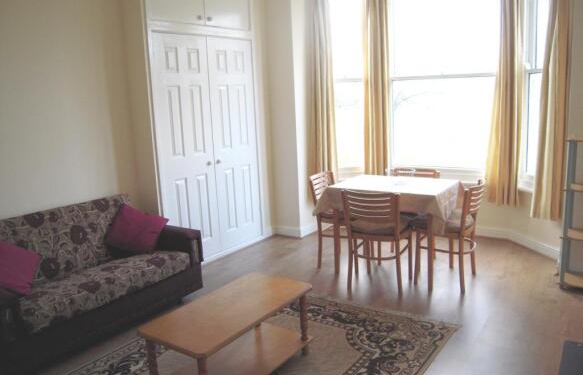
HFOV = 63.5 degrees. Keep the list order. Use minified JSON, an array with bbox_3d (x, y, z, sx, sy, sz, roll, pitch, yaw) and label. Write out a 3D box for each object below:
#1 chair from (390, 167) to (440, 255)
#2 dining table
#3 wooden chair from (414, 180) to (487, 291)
[{"bbox_3d":[1.186,0.216,4.550,0.450,0.800,0.450,4,12,30],"label":"chair"},{"bbox_3d":[0.889,0.343,4.053,0.970,0.760,0.770,5,13,35],"label":"dining table"},{"bbox_3d":[1.251,0.360,3.734,0.460,0.810,0.460,4,13,33],"label":"wooden chair"}]

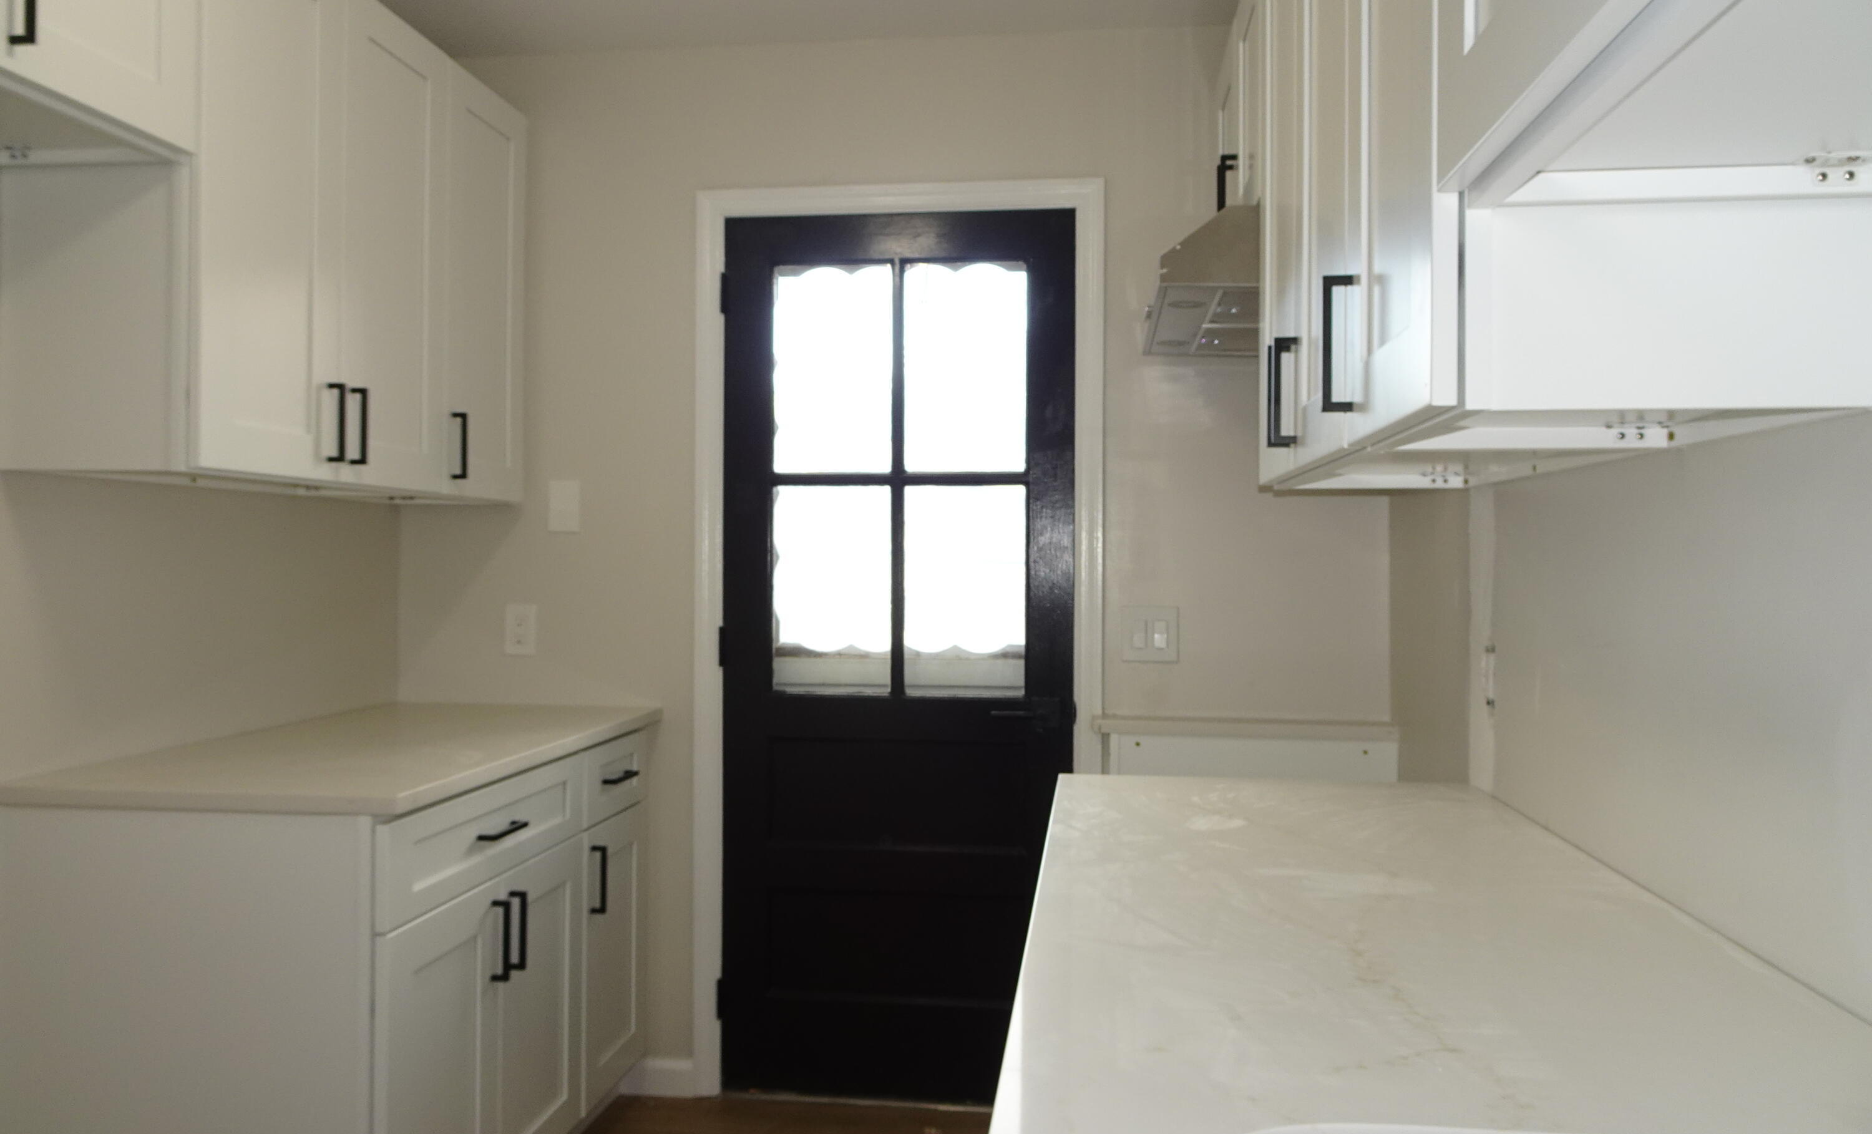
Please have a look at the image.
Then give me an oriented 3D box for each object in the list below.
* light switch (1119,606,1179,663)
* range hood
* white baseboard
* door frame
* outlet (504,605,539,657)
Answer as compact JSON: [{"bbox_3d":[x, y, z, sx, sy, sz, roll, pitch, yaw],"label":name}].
[{"bbox_3d":[0.477,0.152,2.883,0.122,0.122,0.012,0,0,7],"label":"light switch"},{"bbox_3d":[0.667,-0.523,2.460,0.512,0.132,0.755,0,0,7],"label":"range hood"},{"bbox_3d":[-0.655,1.188,3.027,0.190,0.085,0.014,0,0,7],"label":"white baseboard"},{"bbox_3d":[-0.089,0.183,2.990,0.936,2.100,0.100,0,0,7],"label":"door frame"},{"bbox_3d":[-0.981,0.148,3.066,0.073,0.117,0.010,0,0,7],"label":"outlet"}]

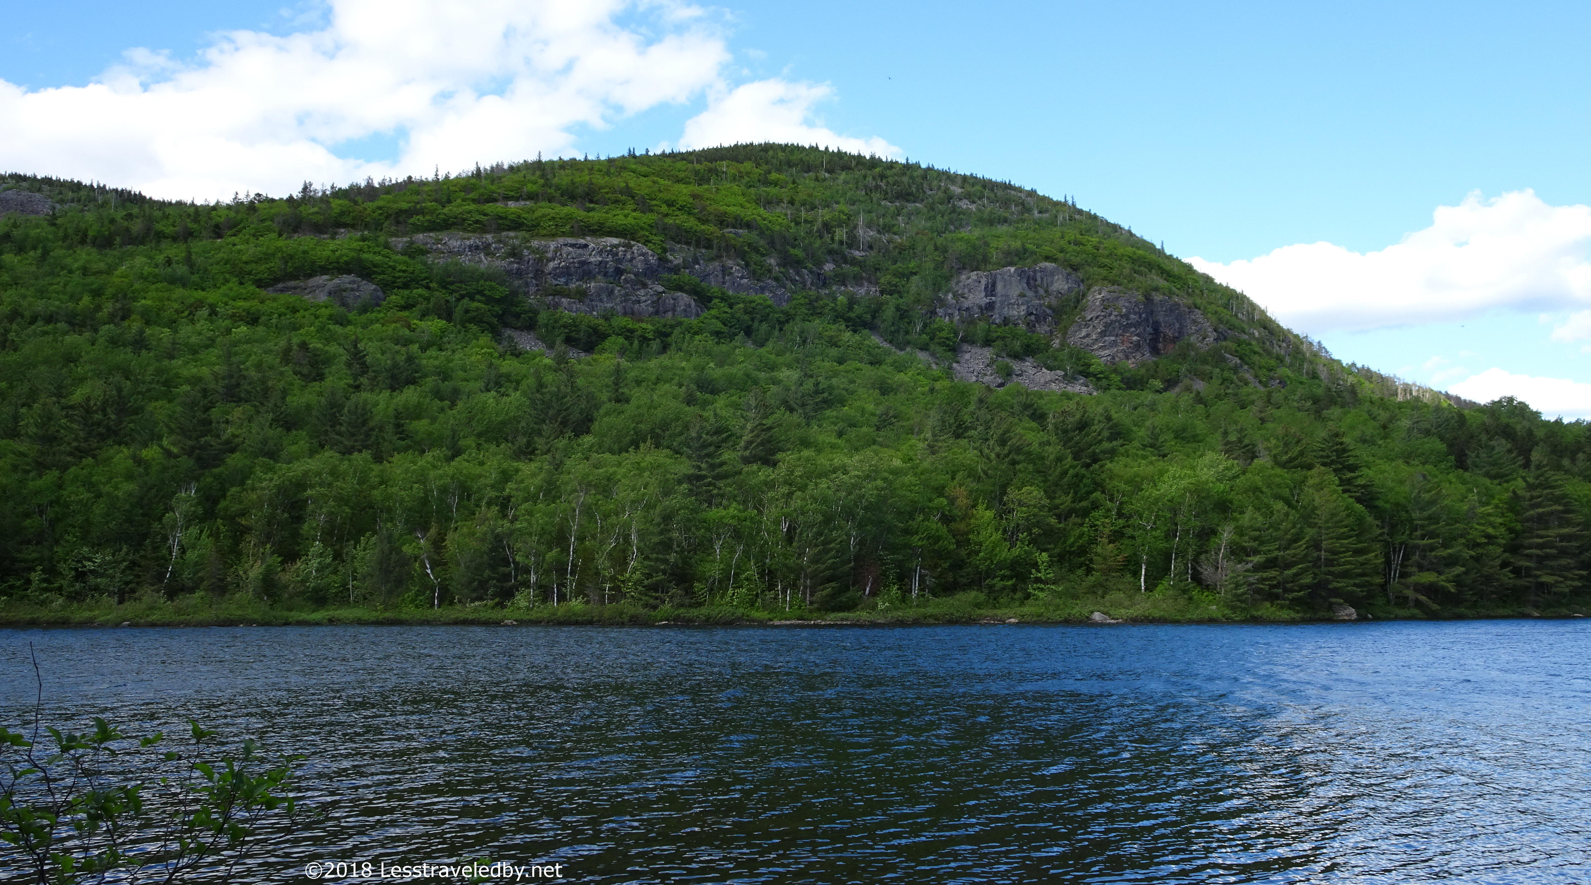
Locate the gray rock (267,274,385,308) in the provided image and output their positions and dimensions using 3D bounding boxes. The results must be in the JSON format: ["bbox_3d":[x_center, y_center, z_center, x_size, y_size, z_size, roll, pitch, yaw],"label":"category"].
[{"bbox_3d":[-122.824,-39.369,385.000,28.500,9.500,13.000,1,-6,-11],"label":"gray rock"}]

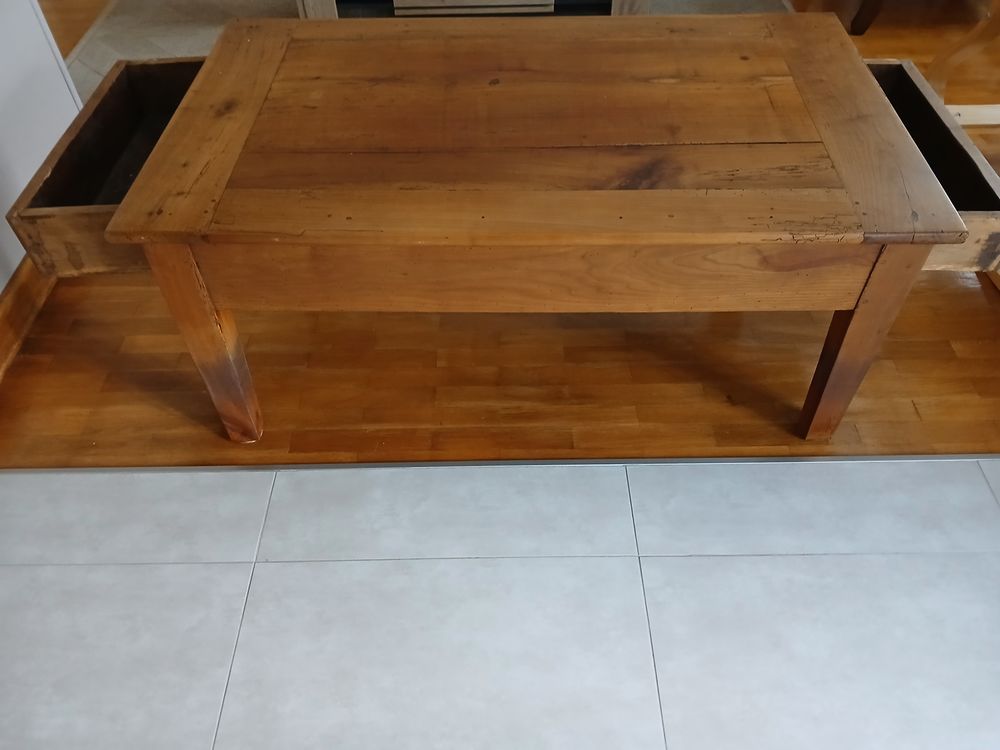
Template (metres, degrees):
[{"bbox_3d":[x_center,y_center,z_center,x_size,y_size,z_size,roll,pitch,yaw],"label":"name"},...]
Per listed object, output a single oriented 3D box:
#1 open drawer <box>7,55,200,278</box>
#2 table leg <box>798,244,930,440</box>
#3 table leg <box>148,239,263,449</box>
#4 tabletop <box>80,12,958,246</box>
[{"bbox_3d":[-0.458,-0.357,1.207,0.430,0.109,0.448,-2,49,3],"label":"open drawer"},{"bbox_3d":[0.535,-0.055,1.157,0.065,0.453,0.061,0,49,1],"label":"table leg"},{"bbox_3d":[-0.444,-0.059,1.182,0.065,0.453,0.061,0,49,1],"label":"table leg"},{"bbox_3d":[0.046,-0.406,1.158,1.091,0.021,0.620,0,49,1],"label":"tabletop"}]

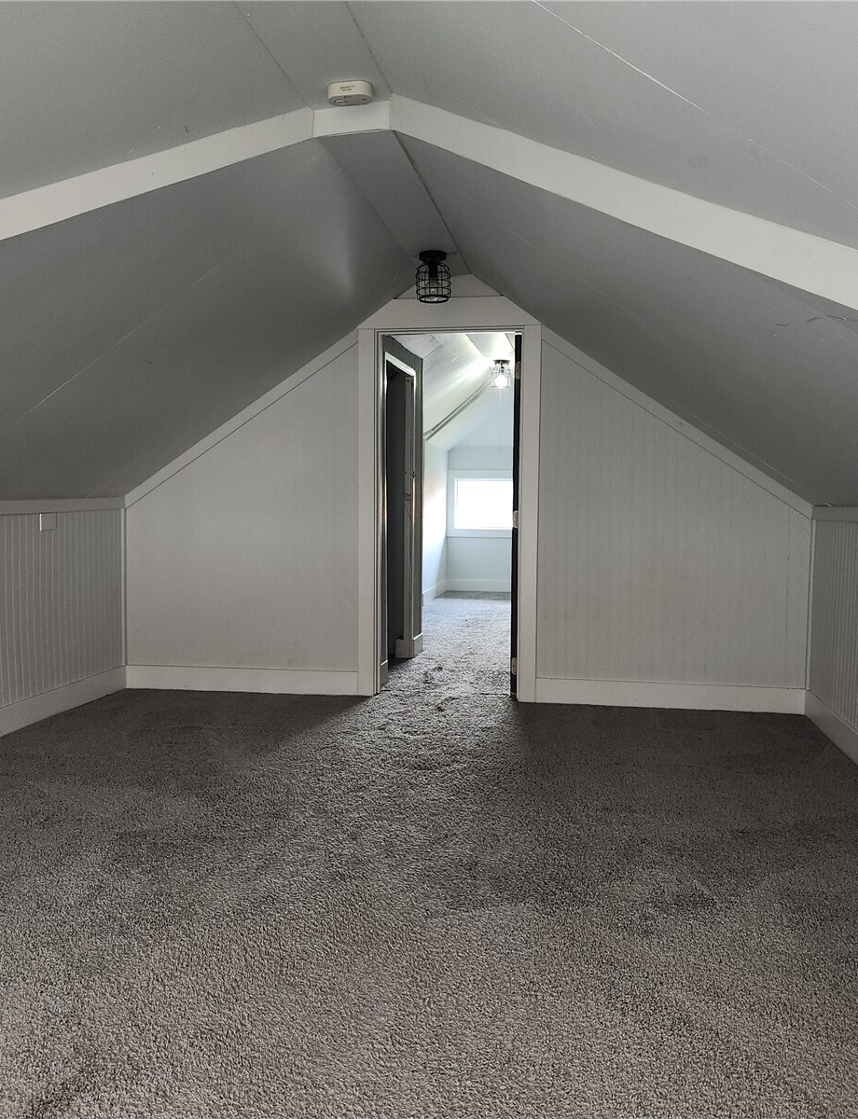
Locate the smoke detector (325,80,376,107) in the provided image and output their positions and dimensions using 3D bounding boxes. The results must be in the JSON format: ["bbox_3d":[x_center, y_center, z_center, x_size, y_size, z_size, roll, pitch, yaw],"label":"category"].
[{"bbox_3d":[-0.218,-1.302,2.775,0.129,0.039,0.073,1,4,9],"label":"smoke detector"}]

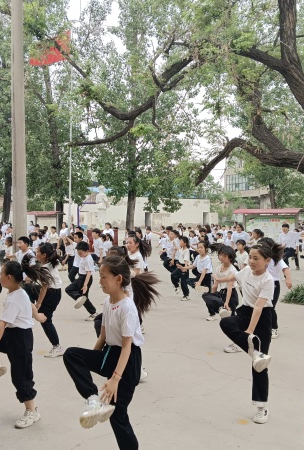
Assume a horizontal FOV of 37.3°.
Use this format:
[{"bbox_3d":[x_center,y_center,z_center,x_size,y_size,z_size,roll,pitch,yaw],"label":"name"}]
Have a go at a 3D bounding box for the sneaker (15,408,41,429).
[{"bbox_3d":[-0.909,1.413,3.290,0.090,0.105,0.235,0,0,37],"label":"sneaker"}]

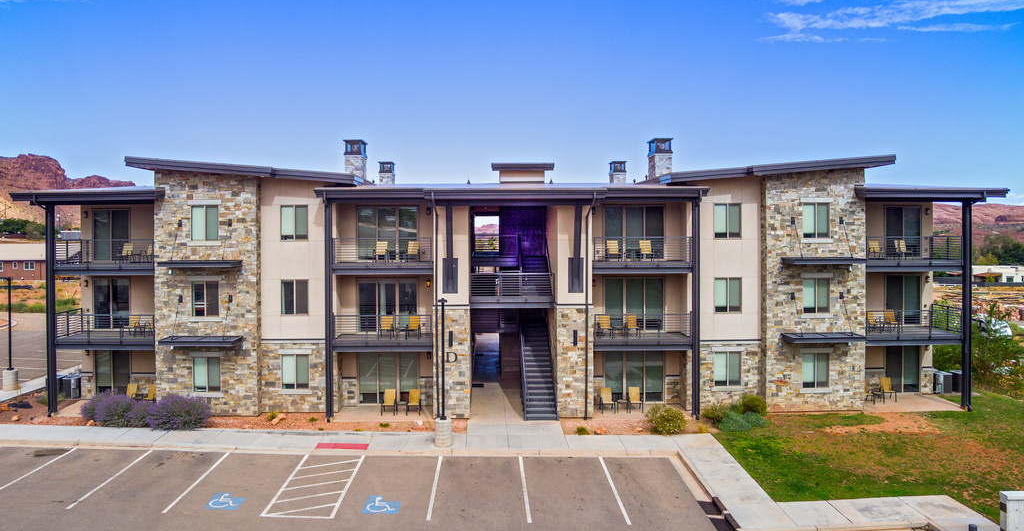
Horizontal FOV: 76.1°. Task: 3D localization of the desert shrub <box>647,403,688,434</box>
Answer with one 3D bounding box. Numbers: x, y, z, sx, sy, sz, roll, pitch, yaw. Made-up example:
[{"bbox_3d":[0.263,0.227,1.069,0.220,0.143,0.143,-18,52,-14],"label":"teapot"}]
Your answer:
[{"bbox_3d":[6.084,5.908,25.600,1.600,1.080,1.400,0,2,-1],"label":"desert shrub"}]

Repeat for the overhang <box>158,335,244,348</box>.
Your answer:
[{"bbox_3d":[-12.596,3.091,26.642,2.977,0.277,0.970,0,2,-1],"label":"overhang"}]

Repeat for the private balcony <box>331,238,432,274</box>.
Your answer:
[{"bbox_3d":[-5.322,-0.427,28.074,4.150,1.500,2.150,0,2,-1],"label":"private balcony"}]

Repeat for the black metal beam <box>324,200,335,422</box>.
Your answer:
[{"bbox_3d":[-7.523,1.898,27.000,0.310,9.100,0.310,0,2,-1],"label":"black metal beam"}]

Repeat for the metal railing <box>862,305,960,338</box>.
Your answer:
[{"bbox_3d":[17.750,2.560,29.900,4.200,1.220,2.400,0,2,-1],"label":"metal railing"}]

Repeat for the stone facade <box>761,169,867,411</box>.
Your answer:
[{"bbox_3d":[12.812,1.064,27.850,4.150,10.150,0.800,0,2,-1],"label":"stone facade"}]

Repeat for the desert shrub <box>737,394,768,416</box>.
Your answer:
[{"bbox_3d":[10.300,6.000,28.100,1.200,0.880,1.100,0,2,-1],"label":"desert shrub"}]

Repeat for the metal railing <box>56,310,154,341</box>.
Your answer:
[{"bbox_3d":[-16.838,2.564,27.888,4.025,1.130,1.680,0,2,-1],"label":"metal railing"}]

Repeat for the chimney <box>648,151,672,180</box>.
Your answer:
[{"bbox_3d":[6.885,-4.486,30.344,0.799,1.267,1.250,0,2,-1],"label":"chimney"}]

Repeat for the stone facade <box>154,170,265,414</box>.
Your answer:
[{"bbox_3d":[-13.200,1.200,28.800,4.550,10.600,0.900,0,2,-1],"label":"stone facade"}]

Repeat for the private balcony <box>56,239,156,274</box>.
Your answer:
[{"bbox_3d":[-16.998,-0.398,28.300,4.200,1.500,2.000,0,2,-1],"label":"private balcony"}]

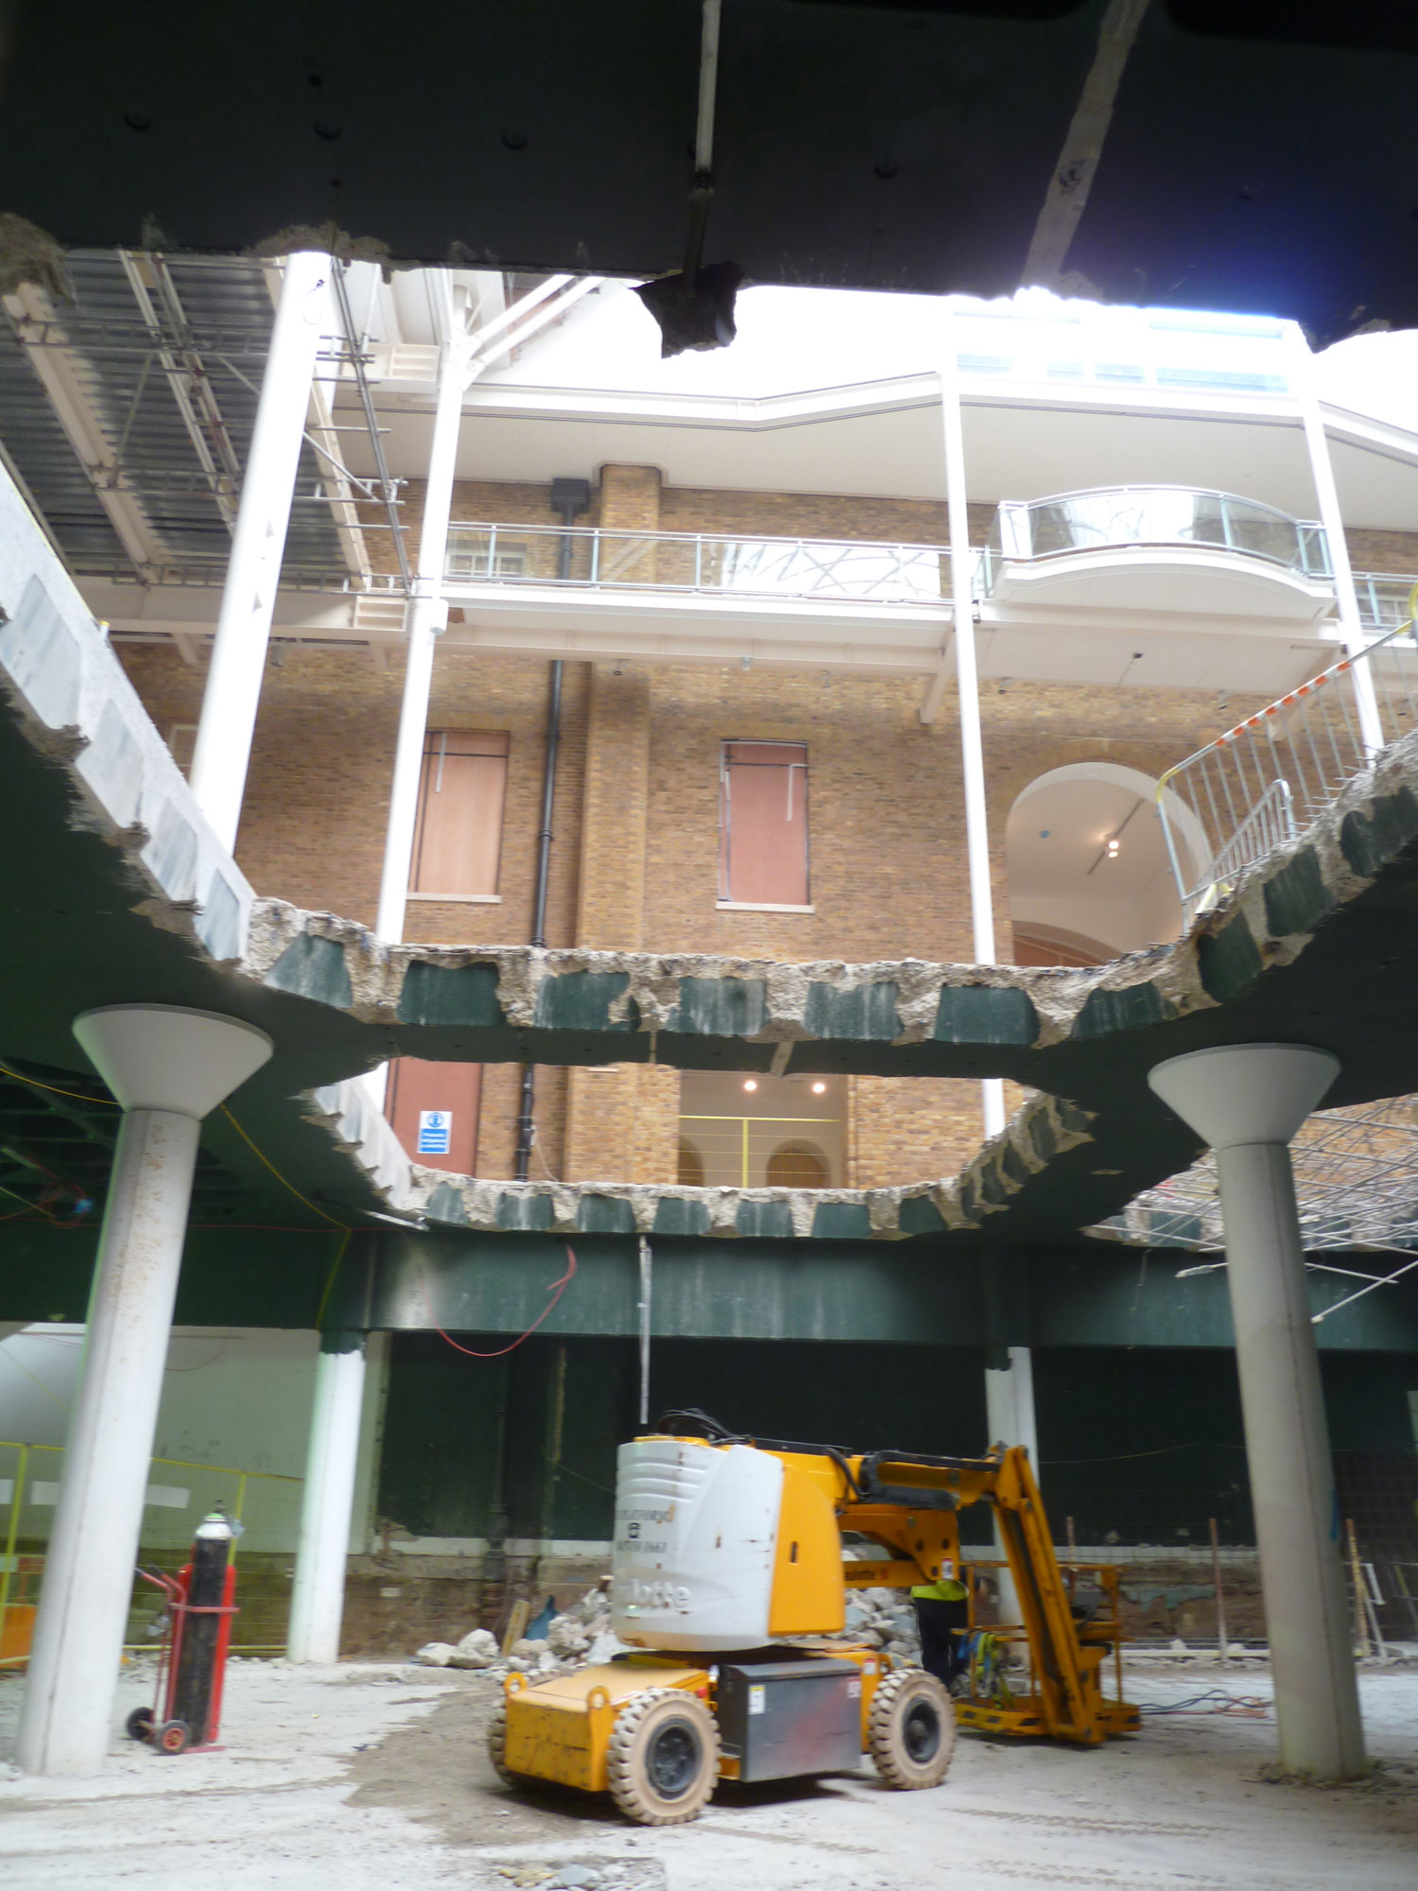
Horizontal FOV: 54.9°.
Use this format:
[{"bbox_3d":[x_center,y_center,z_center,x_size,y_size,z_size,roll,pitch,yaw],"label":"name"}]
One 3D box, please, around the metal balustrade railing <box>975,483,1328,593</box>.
[{"bbox_3d":[6.499,-5.705,19.467,4.850,1.100,1.200,2,-22,-2],"label":"metal balustrade railing"}]

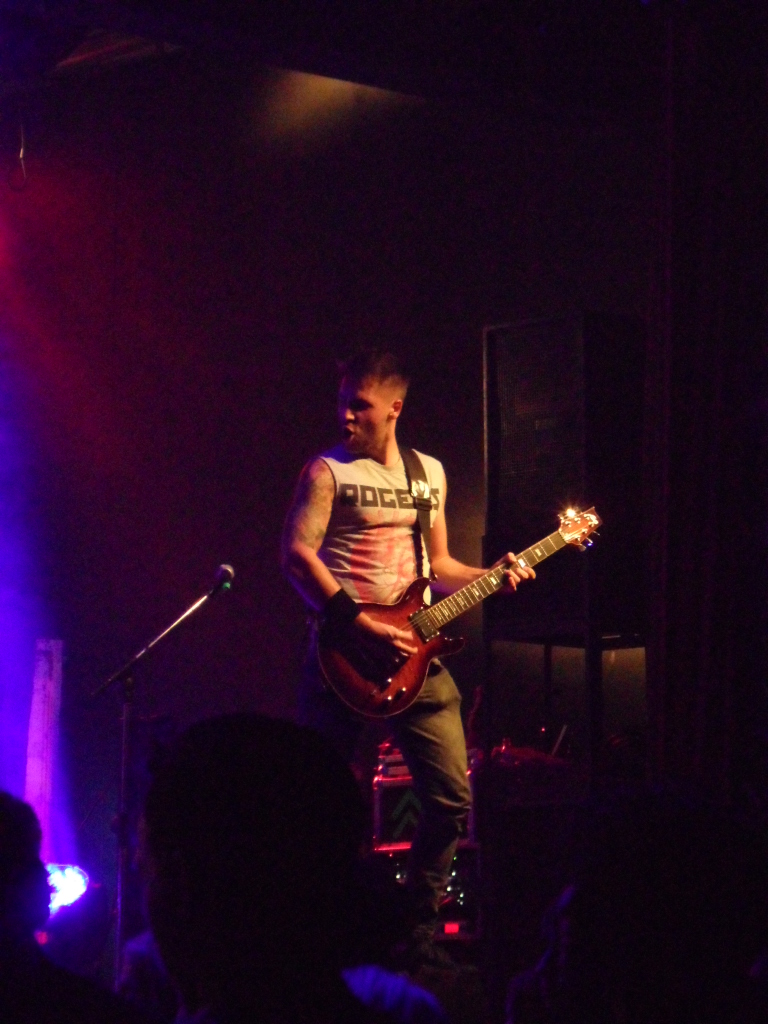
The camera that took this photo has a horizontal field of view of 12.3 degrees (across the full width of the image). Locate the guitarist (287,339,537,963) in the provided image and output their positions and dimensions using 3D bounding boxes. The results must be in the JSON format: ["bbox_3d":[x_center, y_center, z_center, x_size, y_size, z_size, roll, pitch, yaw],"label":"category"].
[{"bbox_3d":[0.062,0.445,9.650,0.680,1.770,0.520,0,-1,-18],"label":"guitarist"}]

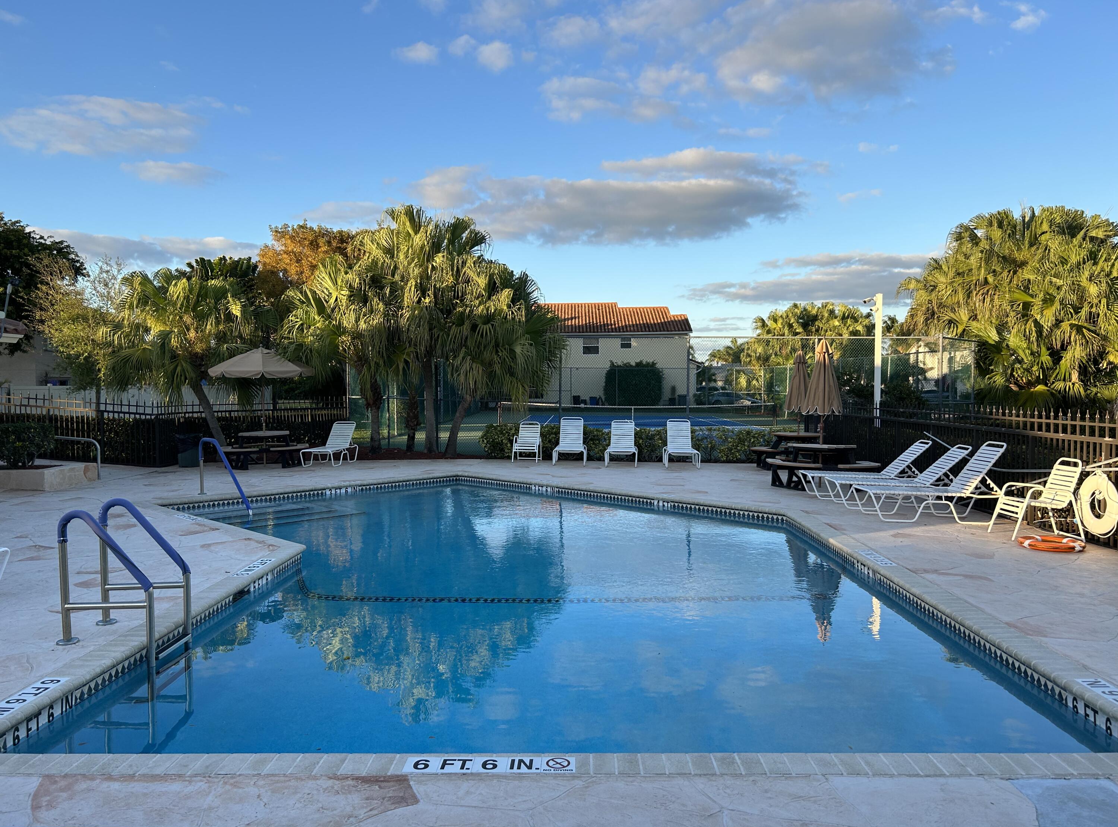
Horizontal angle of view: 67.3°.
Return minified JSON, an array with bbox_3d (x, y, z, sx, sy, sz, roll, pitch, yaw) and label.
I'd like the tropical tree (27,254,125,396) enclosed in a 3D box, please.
[{"bbox_3d":[-12.357,-1.477,21.460,2.500,5.100,2.400,-1,2,-30],"label":"tropical tree"}]

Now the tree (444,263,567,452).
[{"bbox_3d":[-1.390,-1.367,20.869,3.030,4.900,3.100,0,2,0],"label":"tree"}]

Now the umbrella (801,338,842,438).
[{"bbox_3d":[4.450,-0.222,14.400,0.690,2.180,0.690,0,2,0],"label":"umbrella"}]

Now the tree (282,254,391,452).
[{"bbox_3d":[-5.550,-1.504,21.266,3.000,5.150,3.100,0,2,0],"label":"tree"}]

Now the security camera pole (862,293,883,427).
[{"bbox_3d":[6.846,-0.856,18.383,0.470,3.600,0.260,-1,2,-30],"label":"security camera pole"}]

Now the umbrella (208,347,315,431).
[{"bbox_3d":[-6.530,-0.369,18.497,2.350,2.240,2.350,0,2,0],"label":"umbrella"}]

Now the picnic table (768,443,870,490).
[{"bbox_3d":[4.404,0.860,14.138,1.870,0.750,1.870,-1,2,-20],"label":"picnic table"}]

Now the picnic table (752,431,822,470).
[{"bbox_3d":[5.070,0.789,17.880,1.980,0.760,1.980,0,2,16],"label":"picnic table"}]

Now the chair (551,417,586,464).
[{"bbox_3d":[0.253,0.622,18.732,0.680,0.970,1.650,0,2,3],"label":"chair"}]

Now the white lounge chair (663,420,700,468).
[{"bbox_3d":[2.633,0.640,18.033,0.680,0.960,1.650,0,2,5],"label":"white lounge chair"}]

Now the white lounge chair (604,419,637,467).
[{"bbox_3d":[1.390,0.658,18.777,0.660,0.970,1.580,0,2,4],"label":"white lounge chair"}]

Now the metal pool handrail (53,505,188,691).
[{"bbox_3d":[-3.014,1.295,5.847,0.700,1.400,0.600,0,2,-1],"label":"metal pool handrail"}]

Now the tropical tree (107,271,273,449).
[{"bbox_3d":[-9.070,-1.246,20.473,4.050,4.680,3.900,0,2,0],"label":"tropical tree"}]

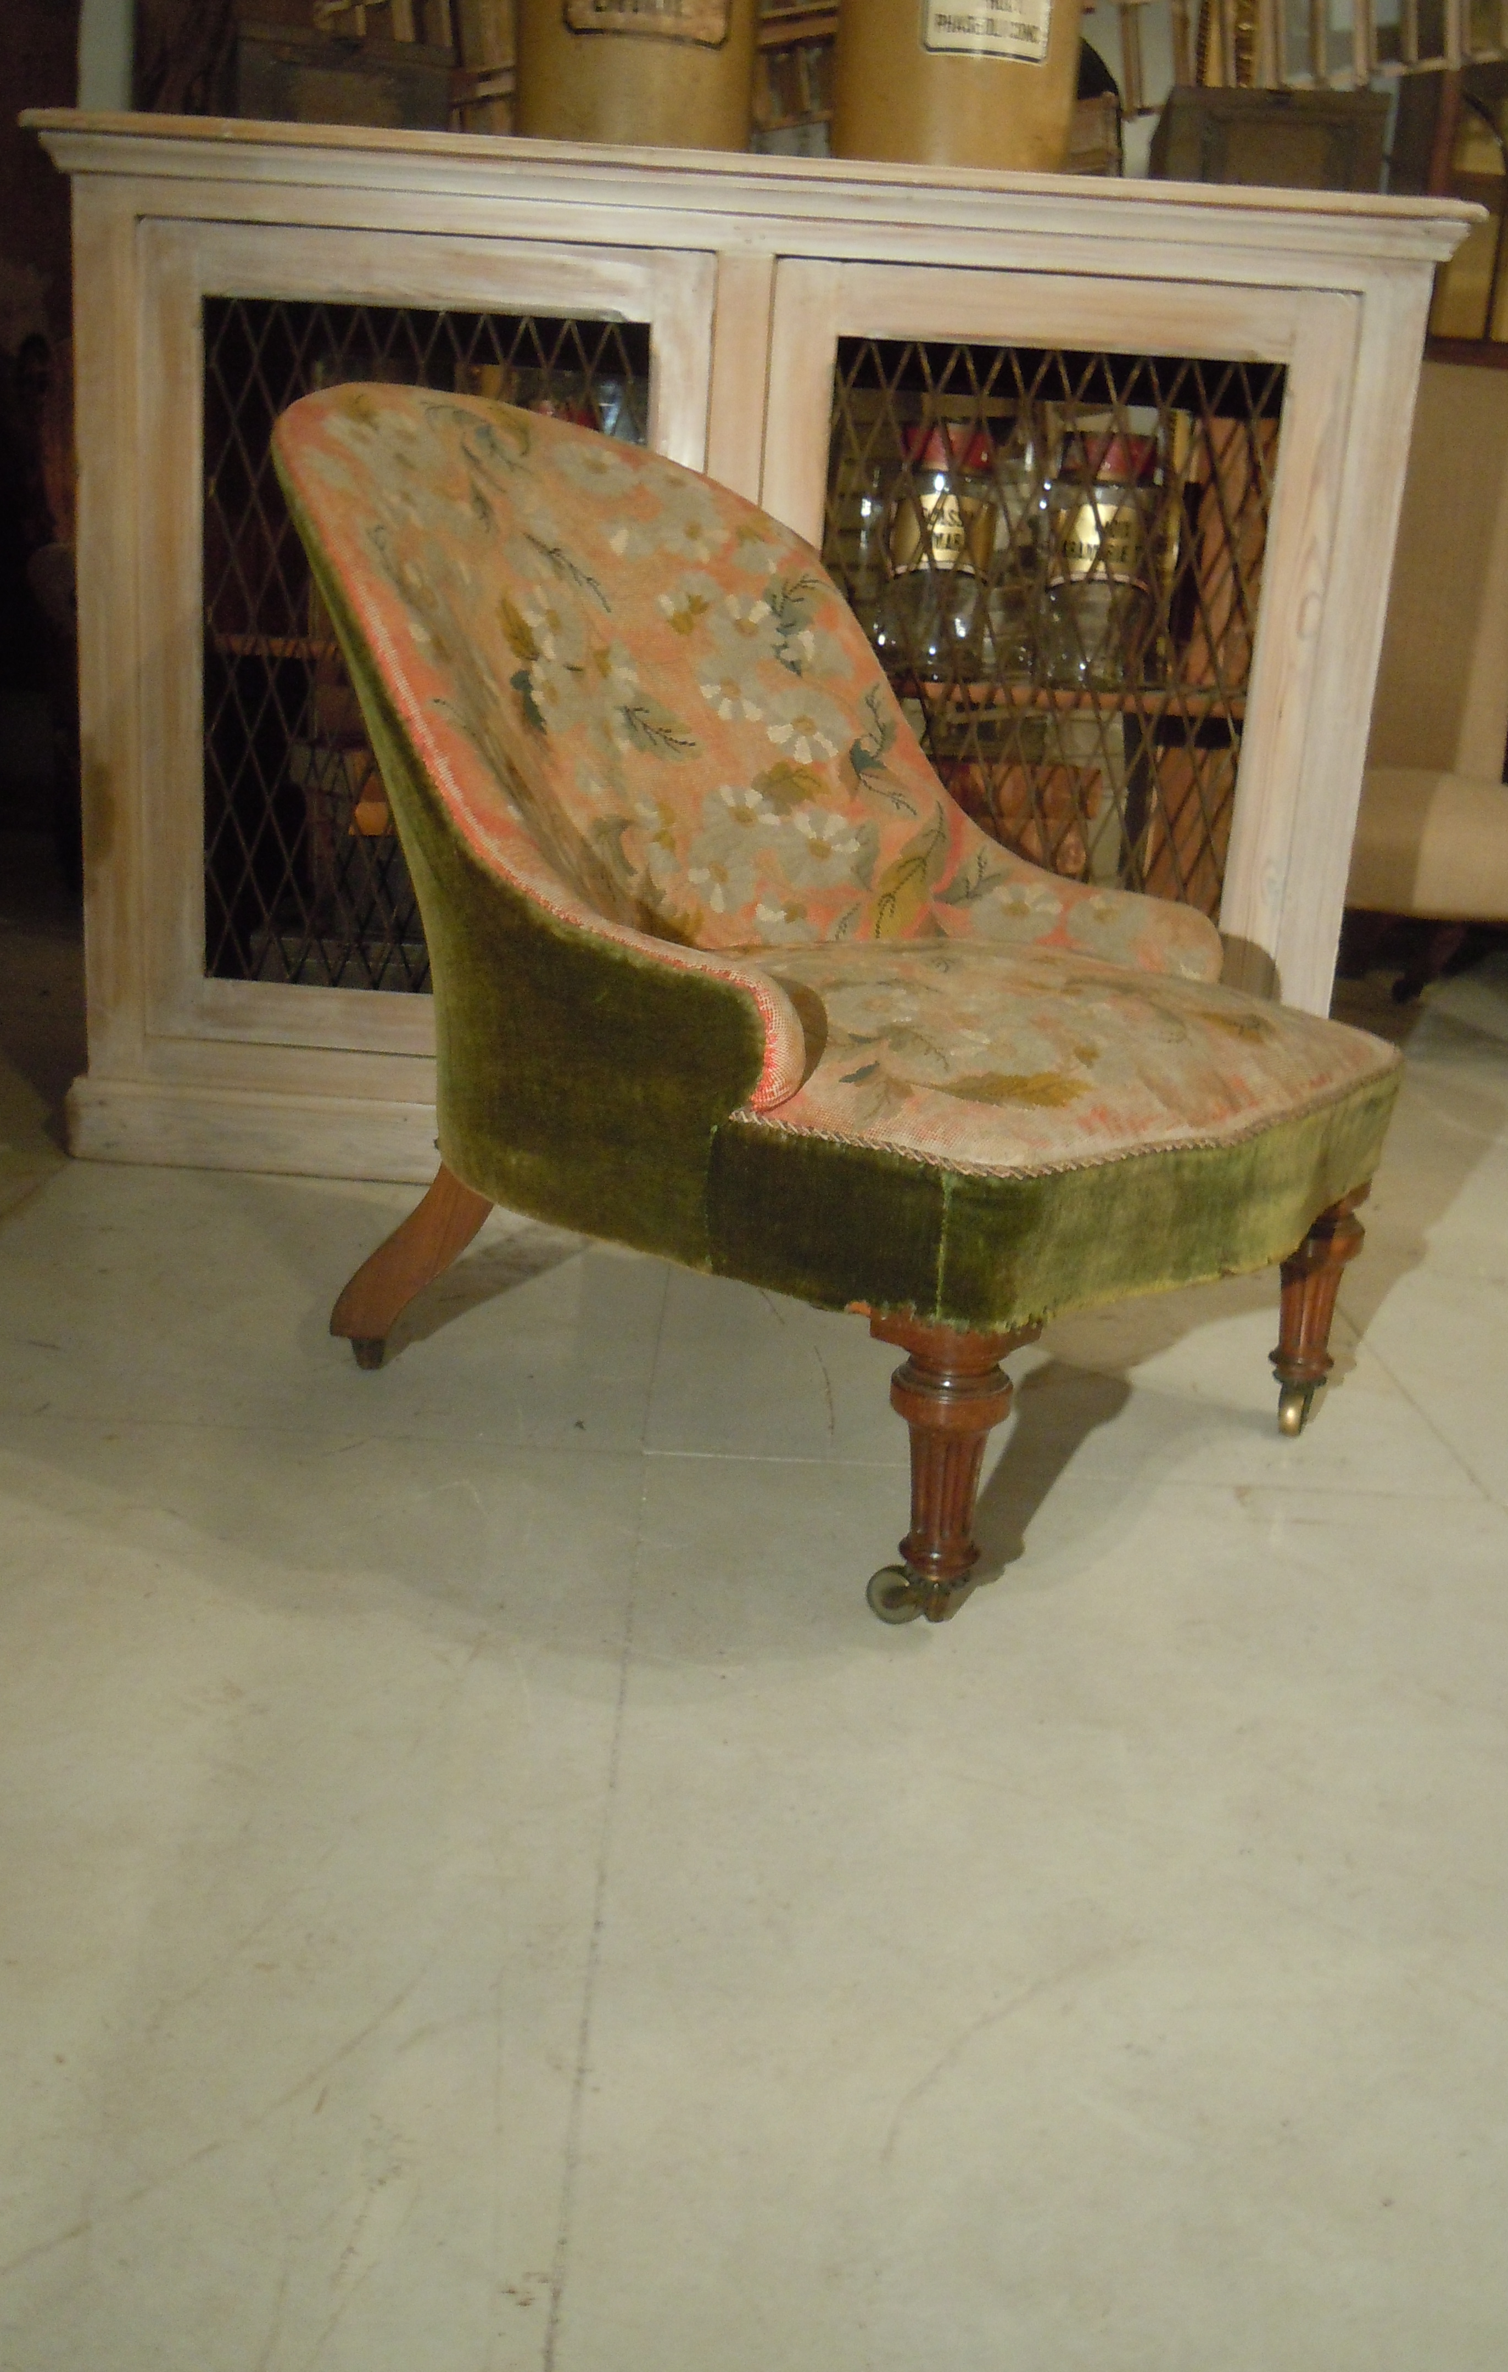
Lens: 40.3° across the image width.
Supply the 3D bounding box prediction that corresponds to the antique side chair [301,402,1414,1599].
[{"bbox_3d":[0.035,-0.208,1.611,0.810,0.792,0.642,15,18,35],"label":"antique side chair"}]

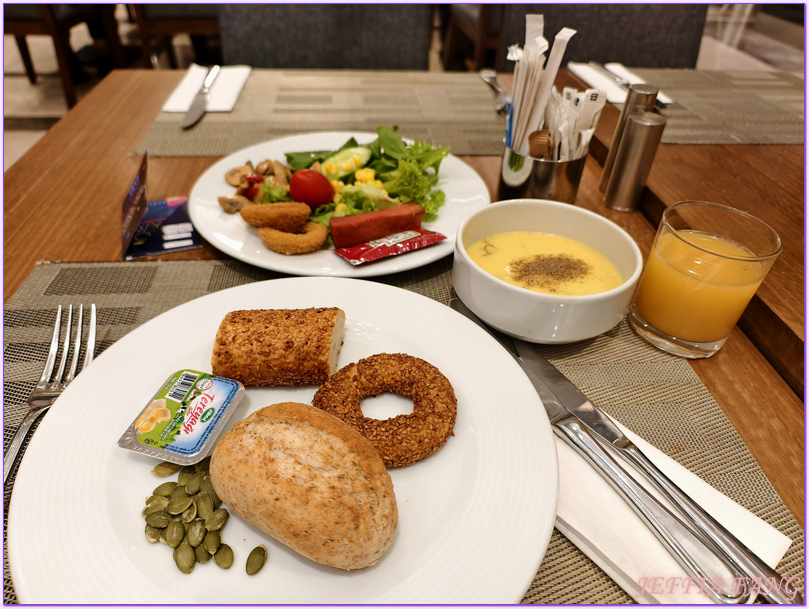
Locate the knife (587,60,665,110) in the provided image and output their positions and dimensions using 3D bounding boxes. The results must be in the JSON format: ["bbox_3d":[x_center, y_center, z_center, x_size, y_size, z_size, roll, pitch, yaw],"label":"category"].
[{"bbox_3d":[0.348,-0.354,0.858,0.021,0.012,0.240,-7,40,-12],"label":"knife"}]

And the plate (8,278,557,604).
[{"bbox_3d":[-0.054,0.073,0.290,0.265,0.024,0.265,4,39,0],"label":"plate"}]

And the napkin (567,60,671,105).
[{"bbox_3d":[0.343,-0.360,0.871,0.092,0.006,0.203,-1,39,-6],"label":"napkin"}]

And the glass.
[{"bbox_3d":[0.201,-0.015,0.371,0.071,0.085,0.071,4,39,0],"label":"glass"}]

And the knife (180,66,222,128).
[{"bbox_3d":[-0.272,-0.286,0.726,0.021,0.012,0.240,-1,39,-5],"label":"knife"}]

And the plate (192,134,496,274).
[{"bbox_3d":[-0.054,-0.097,0.500,0.270,0.024,0.270,2,39,-2],"label":"plate"}]

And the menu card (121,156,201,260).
[{"bbox_3d":[-0.200,-0.084,0.449,0.060,0.055,0.083,-3,39,-9],"label":"menu card"}]

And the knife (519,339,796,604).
[{"bbox_3d":[0.127,0.081,0.303,0.021,0.012,0.234,-18,44,-25],"label":"knife"}]

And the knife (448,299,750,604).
[{"bbox_3d":[0.094,0.064,0.321,0.021,0.012,0.240,-18,44,-24],"label":"knife"}]

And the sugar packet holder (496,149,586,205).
[{"bbox_3d":[0.129,-0.126,0.519,0.083,0.063,0.083,-1,39,-6],"label":"sugar packet holder"}]

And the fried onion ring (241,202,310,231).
[{"bbox_3d":[-0.103,-0.070,0.431,0.054,0.021,0.047,4,25,0],"label":"fried onion ring"}]

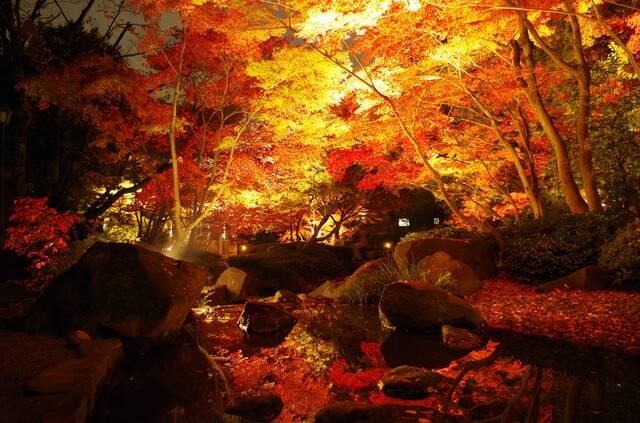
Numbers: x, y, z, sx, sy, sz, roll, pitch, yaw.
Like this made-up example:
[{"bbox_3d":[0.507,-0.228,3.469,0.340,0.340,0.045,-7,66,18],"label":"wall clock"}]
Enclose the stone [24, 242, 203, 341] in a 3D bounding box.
[{"bbox_3d":[-2.602,0.974,6.150,2.110,1.151,1.400,0,0,-23],"label":"stone"}]

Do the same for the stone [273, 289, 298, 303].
[{"bbox_3d":[-0.573,1.384,7.950,0.422,0.218,0.320,0,0,-4],"label":"stone"}]

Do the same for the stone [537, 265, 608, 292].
[{"bbox_3d":[4.062,1.058,7.700,1.004,0.424,0.650,0,0,28],"label":"stone"}]

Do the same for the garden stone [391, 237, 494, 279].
[{"bbox_3d":[2.281,0.843,8.700,1.757,0.726,1.150,0,0,15],"label":"garden stone"}]

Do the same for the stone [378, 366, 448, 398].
[{"bbox_3d":[0.792,1.422,4.100,0.560,0.224,0.460,0,0,11],"label":"stone"}]

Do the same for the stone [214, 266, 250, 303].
[{"bbox_3d":[-1.462,1.206,8.000,0.580,0.591,0.420,0,0,-10],"label":"stone"}]

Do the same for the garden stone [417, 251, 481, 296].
[{"bbox_3d":[2.013,0.948,7.500,0.949,0.694,0.750,0,0,15],"label":"garden stone"}]

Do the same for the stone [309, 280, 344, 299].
[{"bbox_3d":[0.113,1.347,8.350,0.615,0.296,0.420,0,0,1],"label":"stone"}]

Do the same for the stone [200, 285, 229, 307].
[{"bbox_3d":[-1.675,1.321,7.600,0.425,0.334,0.360,0,0,-12],"label":"stone"}]

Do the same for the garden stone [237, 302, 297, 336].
[{"bbox_3d":[-0.704,1.386,6.300,0.769,0.376,0.580,0,0,-6],"label":"garden stone"}]

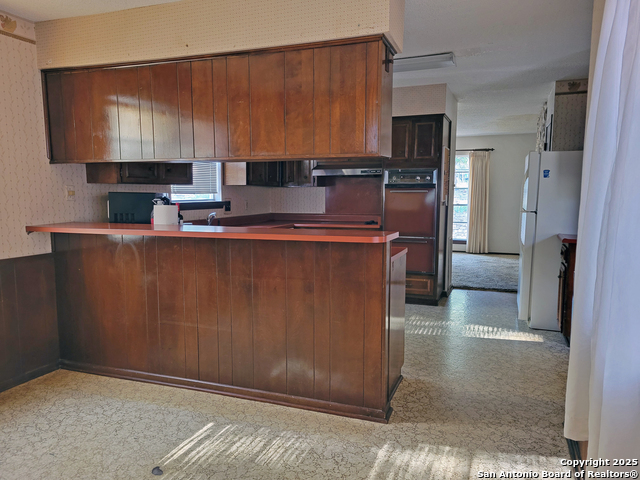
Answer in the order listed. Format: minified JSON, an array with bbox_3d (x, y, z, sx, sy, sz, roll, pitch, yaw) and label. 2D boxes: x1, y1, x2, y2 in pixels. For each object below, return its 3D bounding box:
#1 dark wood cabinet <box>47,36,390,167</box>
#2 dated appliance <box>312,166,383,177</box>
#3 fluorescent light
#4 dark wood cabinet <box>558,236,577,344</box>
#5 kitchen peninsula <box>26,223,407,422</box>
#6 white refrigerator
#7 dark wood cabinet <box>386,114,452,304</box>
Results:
[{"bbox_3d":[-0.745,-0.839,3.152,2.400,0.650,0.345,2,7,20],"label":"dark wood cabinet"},{"bbox_3d":[0.429,-0.863,6.009,0.910,0.135,0.460,2,7,20],"label":"dated appliance"},{"bbox_3d":[0.552,-1.522,4.204,1.220,0.085,0.220,2,7,20],"label":"fluorescent light"},{"bbox_3d":[2.357,0.425,4.072,0.610,0.905,0.460,2,7,20],"label":"dark wood cabinet"},{"bbox_3d":[-0.648,0.434,3.452,2.435,1.060,0.770,2,7,20],"label":"kitchen peninsula"},{"bbox_3d":[2.372,-0.014,4.665,0.750,1.635,0.740,2,7,20],"label":"white refrigerator"},{"bbox_3d":[1.099,-0.338,5.575,0.670,2.070,0.620,2,7,20],"label":"dark wood cabinet"}]

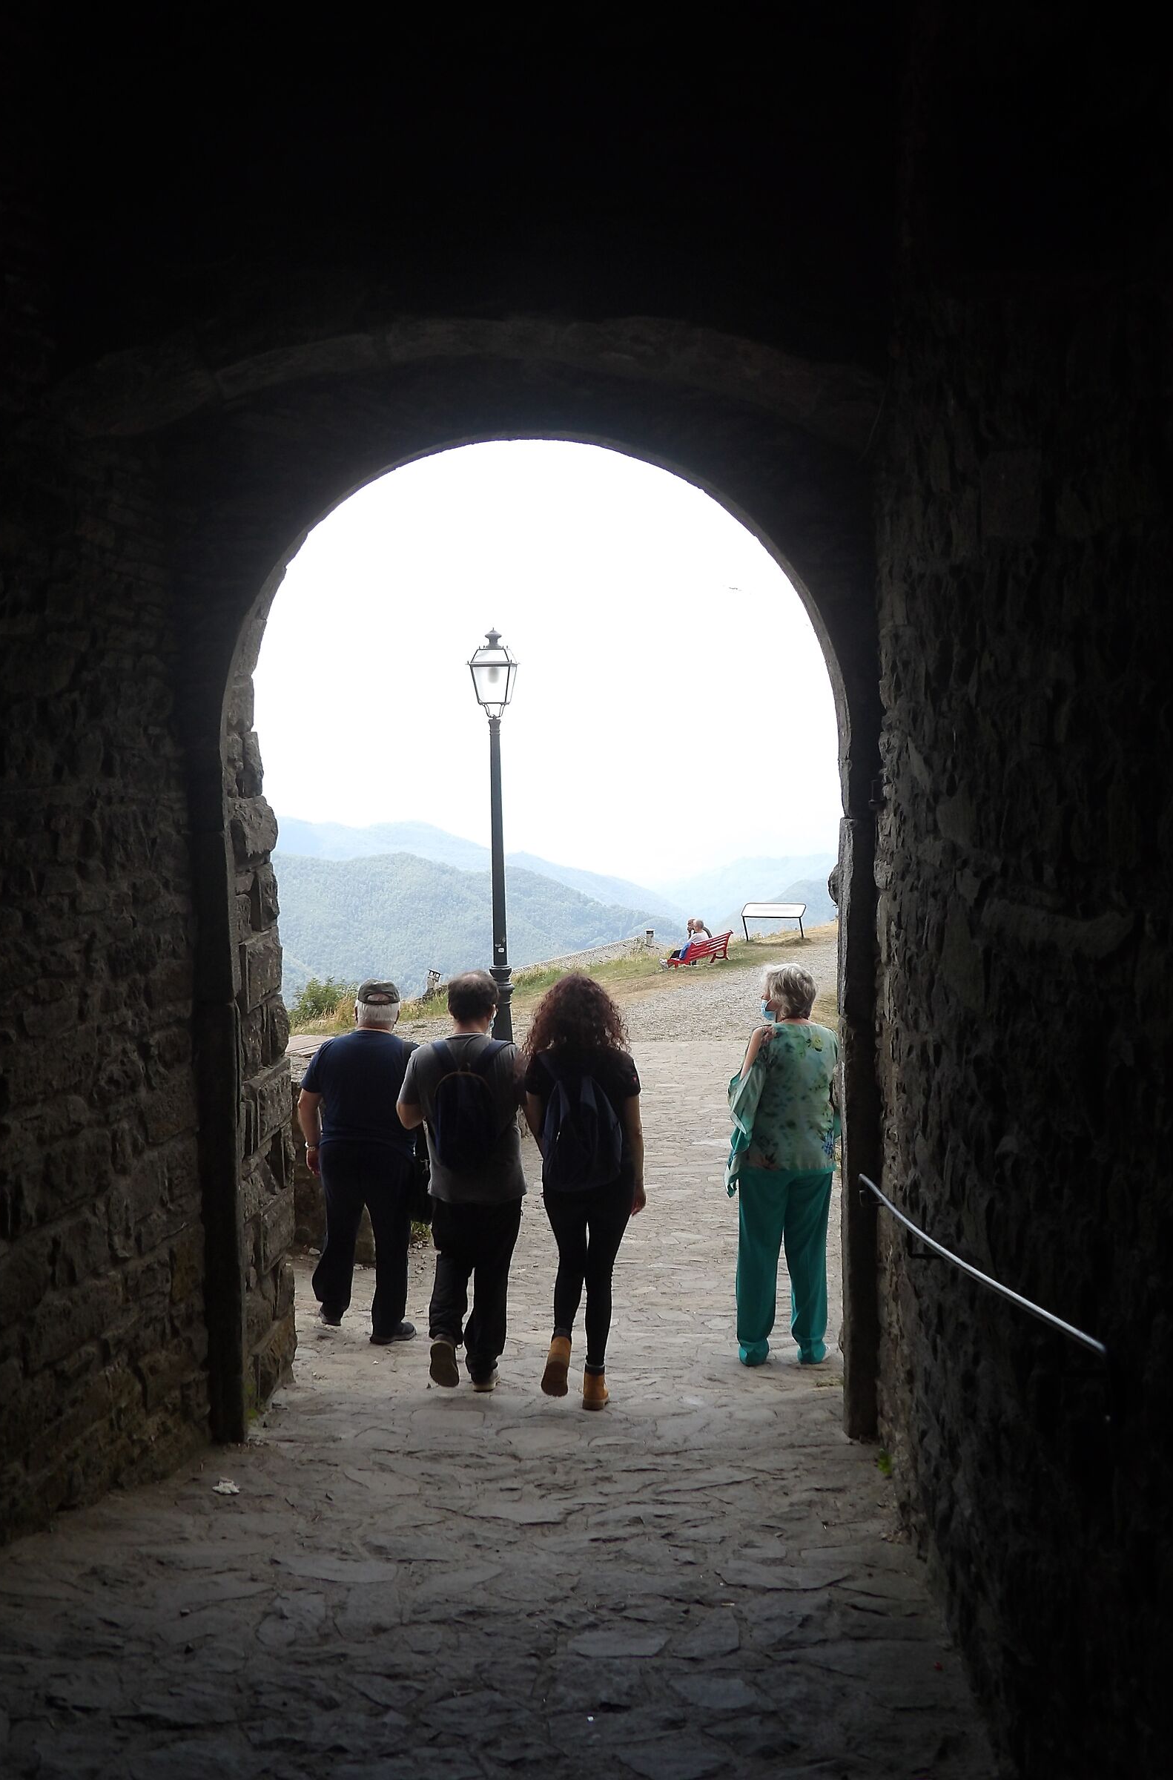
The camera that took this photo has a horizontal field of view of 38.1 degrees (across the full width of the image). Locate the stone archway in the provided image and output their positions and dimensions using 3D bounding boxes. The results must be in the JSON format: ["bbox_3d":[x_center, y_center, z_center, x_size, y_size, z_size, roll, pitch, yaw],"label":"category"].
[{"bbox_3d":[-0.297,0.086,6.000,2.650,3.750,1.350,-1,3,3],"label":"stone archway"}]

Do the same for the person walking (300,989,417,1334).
[{"bbox_3d":[-1.079,1.277,8.050,0.570,1.710,0.420,-1,3,4],"label":"person walking"}]

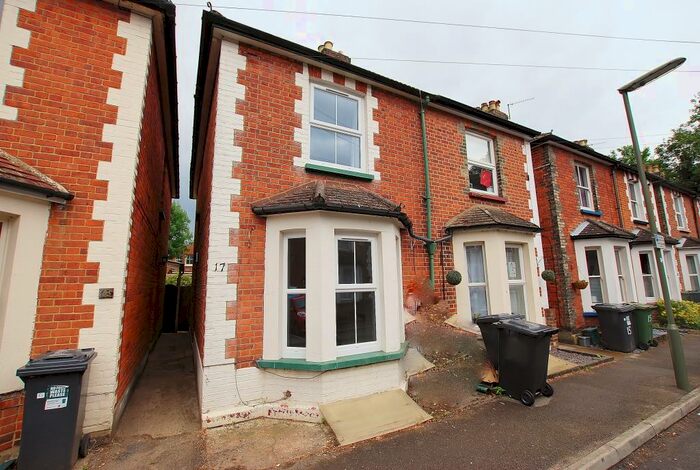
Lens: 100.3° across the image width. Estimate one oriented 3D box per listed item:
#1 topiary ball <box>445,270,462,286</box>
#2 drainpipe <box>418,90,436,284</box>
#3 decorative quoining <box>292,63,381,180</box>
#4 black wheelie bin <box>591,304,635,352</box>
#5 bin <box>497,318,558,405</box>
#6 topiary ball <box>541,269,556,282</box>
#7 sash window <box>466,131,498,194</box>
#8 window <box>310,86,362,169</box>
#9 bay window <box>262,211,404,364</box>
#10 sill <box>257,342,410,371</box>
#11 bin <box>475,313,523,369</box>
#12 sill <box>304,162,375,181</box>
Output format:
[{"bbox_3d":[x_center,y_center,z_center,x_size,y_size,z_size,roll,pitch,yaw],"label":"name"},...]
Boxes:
[{"bbox_3d":[1.890,0.794,5.337,0.300,0.300,0.300,-1,-8,0],"label":"topiary ball"},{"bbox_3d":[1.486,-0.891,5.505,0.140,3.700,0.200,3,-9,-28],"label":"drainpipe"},{"bbox_3d":[-0.163,-1.872,4.911,1.560,1.820,0.110,3,-9,-28],"label":"decorative quoining"},{"bbox_3d":[6.352,2.209,7.094,0.570,1.050,0.680,3,-9,-28],"label":"black wheelie bin"},{"bbox_3d":[2.644,1.869,4.466,0.570,1.050,0.680,3,-4,-28],"label":"bin"},{"bbox_3d":[4.614,0.941,6.795,0.300,0.300,0.300,3,-9,-28],"label":"topiary ball"},{"bbox_3d":[3.041,-1.632,6.706,1.020,1.430,0.100,3,-9,-28],"label":"sash window"},{"bbox_3d":[-0.187,-1.798,4.978,1.040,1.430,0.100,3,-9,-28],"label":"window"},{"bbox_3d":[0.021,0.725,4.264,2.360,1.930,0.620,3,-9,-28],"label":"bay window"},{"bbox_3d":[0.055,1.690,4.098,2.480,0.100,0.680,3,-9,-28],"label":"sill"},{"bbox_3d":[2.586,1.929,5.080,0.680,1.050,0.570,-3,-9,13],"label":"bin"},{"bbox_3d":[-0.158,-1.000,4.778,1.220,0.095,0.150,3,-9,-28],"label":"sill"}]

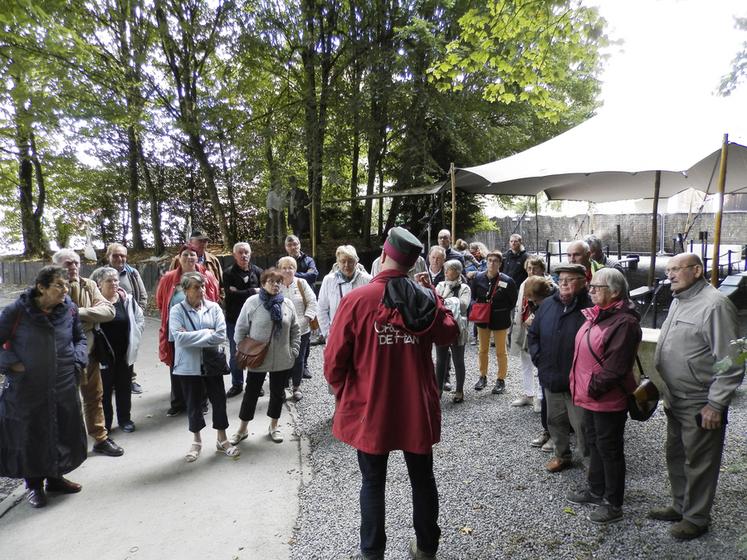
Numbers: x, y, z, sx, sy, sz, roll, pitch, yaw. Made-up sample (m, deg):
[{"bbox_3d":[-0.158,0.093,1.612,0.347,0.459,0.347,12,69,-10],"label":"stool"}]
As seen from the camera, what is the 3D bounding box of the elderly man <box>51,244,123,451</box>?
[{"bbox_3d":[-2.442,0.592,4.589,0.450,1.720,0.530,4,6,38],"label":"elderly man"}]

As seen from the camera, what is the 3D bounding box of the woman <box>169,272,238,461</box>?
[{"bbox_3d":[-1.440,0.708,4.533,0.520,1.546,0.380,-3,5,-29],"label":"woman"}]

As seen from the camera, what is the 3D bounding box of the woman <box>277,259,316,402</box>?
[{"bbox_3d":[-0.869,0.533,6.021,0.480,1.591,0.360,-1,5,-14],"label":"woman"}]

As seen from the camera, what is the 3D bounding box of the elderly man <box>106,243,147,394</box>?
[{"bbox_3d":[-2.891,0.446,6.263,0.540,1.720,0.370,-3,6,-28],"label":"elderly man"}]

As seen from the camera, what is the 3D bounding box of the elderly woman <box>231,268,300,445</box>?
[{"bbox_3d":[-0.988,0.672,4.828,0.550,1.553,0.380,-2,5,-20],"label":"elderly woman"}]

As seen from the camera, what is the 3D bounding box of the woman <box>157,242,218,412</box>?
[{"bbox_3d":[-1.886,0.499,5.428,0.600,1.709,0.400,-2,5,-22],"label":"woman"}]

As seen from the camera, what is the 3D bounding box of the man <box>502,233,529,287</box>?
[{"bbox_3d":[2.227,0.173,8.473,0.500,1.770,0.350,2,5,18],"label":"man"}]

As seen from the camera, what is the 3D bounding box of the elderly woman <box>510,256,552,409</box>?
[{"bbox_3d":[1.747,0.549,5.823,0.480,1.605,0.380,4,6,40],"label":"elderly woman"}]

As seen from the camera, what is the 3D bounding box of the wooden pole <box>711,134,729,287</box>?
[{"bbox_3d":[5.733,-0.660,8.977,0.095,3.450,0.095,0,5,0],"label":"wooden pole"}]

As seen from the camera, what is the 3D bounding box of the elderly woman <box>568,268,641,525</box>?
[{"bbox_3d":[1.523,0.733,3.557,0.380,1.620,0.500,-3,6,-28],"label":"elderly woman"}]

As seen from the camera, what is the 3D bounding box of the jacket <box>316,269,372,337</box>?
[{"bbox_3d":[-0.252,0.237,5.040,0.560,0.750,0.360,-1,5,-9],"label":"jacket"}]

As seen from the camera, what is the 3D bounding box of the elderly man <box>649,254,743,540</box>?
[{"bbox_3d":[2.048,0.704,3.381,0.420,1.727,0.520,-2,5,-24],"label":"elderly man"}]

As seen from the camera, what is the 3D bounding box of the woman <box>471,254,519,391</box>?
[{"bbox_3d":[1.406,0.486,6.266,0.540,1.640,0.360,1,5,16],"label":"woman"}]

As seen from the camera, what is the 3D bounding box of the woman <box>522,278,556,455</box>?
[{"bbox_3d":[1.532,0.713,4.742,0.420,1.491,0.480,-4,6,-42],"label":"woman"}]

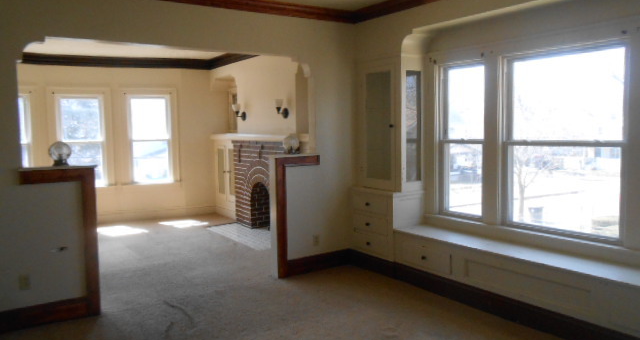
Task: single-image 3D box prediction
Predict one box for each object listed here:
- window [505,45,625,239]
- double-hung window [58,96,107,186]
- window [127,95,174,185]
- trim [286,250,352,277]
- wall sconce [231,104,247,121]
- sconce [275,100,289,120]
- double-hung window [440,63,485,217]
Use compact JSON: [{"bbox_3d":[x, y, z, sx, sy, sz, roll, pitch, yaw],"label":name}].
[{"bbox_3d":[1.691,-0.184,3.422,0.100,1.293,0.869,-4,6,-34],"label":"window"},{"bbox_3d":[-3.548,-0.428,7.178,0.651,1.384,0.100,-4,6,-34],"label":"double-hung window"},{"bbox_3d":[-2.696,-0.491,7.749,0.651,1.397,0.100,-4,6,-34],"label":"window"},{"bbox_3d":[-0.016,0.908,4.742,0.745,0.167,0.022,-4,6,-34],"label":"trim"},{"bbox_3d":[-1.180,-0.830,7.019,0.165,0.242,0.118,-4,6,-34],"label":"wall sconce"},{"bbox_3d":[-0.498,-0.758,6.010,0.165,0.241,0.118,-4,6,-34],"label":"sconce"},{"bbox_3d":[1.215,-0.244,4.126,0.100,1.326,0.471,-4,6,-34],"label":"double-hung window"}]

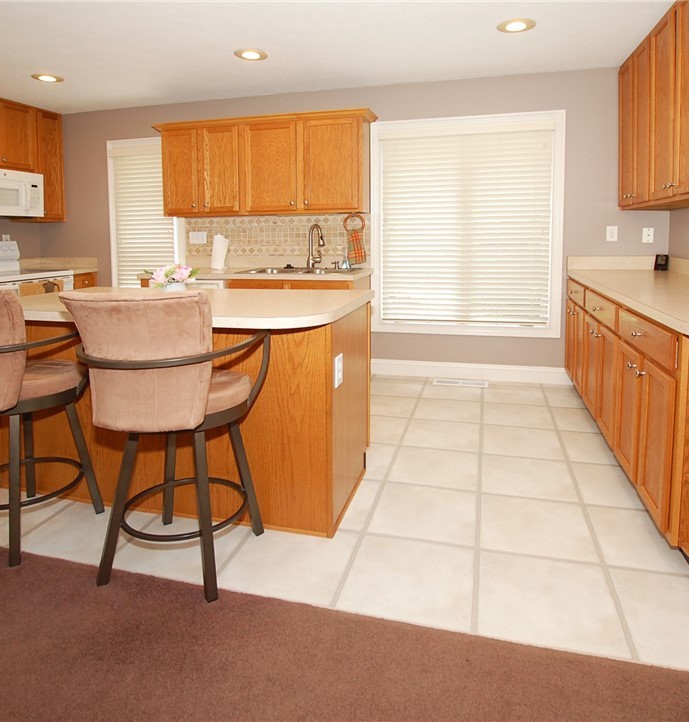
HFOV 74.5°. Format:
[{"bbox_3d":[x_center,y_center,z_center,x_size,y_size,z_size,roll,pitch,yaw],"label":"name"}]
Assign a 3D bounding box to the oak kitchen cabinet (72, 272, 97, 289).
[{"bbox_3d":[-3.204,-0.505,5.040,0.634,0.926,0.333,3,10,15],"label":"oak kitchen cabinet"}]

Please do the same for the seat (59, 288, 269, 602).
[{"bbox_3d":[-0.628,0.256,1.710,0.565,1.070,0.580,1,10,7],"label":"seat"}]

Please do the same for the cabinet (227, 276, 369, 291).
[{"bbox_3d":[-0.407,-0.310,4.294,1.118,0.926,0.639,3,10,15],"label":"cabinet"}]

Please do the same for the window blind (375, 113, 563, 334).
[{"bbox_3d":[1.073,-1.192,4.059,1.560,1.810,0.080,3,10,15],"label":"window blind"}]

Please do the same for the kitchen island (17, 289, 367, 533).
[{"bbox_3d":[-0.880,0.158,2.438,1.804,0.951,1.061,3,10,15],"label":"kitchen island"}]

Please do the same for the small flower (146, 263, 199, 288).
[{"bbox_3d":[-0.958,-0.474,2.570,0.260,0.180,0.240,3,10,15],"label":"small flower"}]

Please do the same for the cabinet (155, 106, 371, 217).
[{"bbox_3d":[-0.728,-1.767,4.159,2.049,0.822,0.379,3,10,15],"label":"cabinet"}]

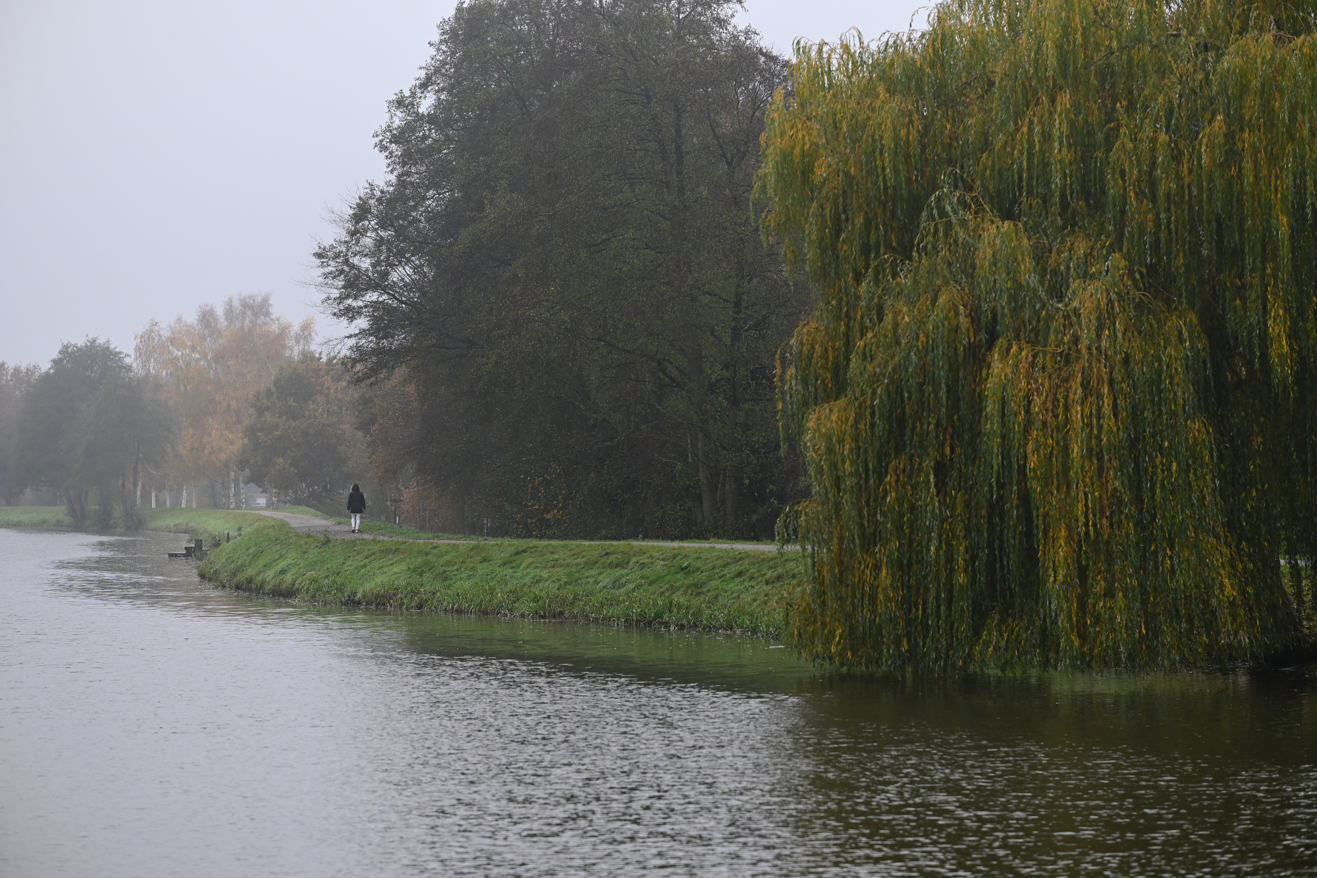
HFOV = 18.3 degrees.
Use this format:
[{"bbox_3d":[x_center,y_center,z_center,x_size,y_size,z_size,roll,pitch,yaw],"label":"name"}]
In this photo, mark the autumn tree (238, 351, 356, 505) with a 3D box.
[{"bbox_3d":[-25.000,-0.500,285.000,8.400,10.900,8.200,0,-1,0],"label":"autumn tree"}]

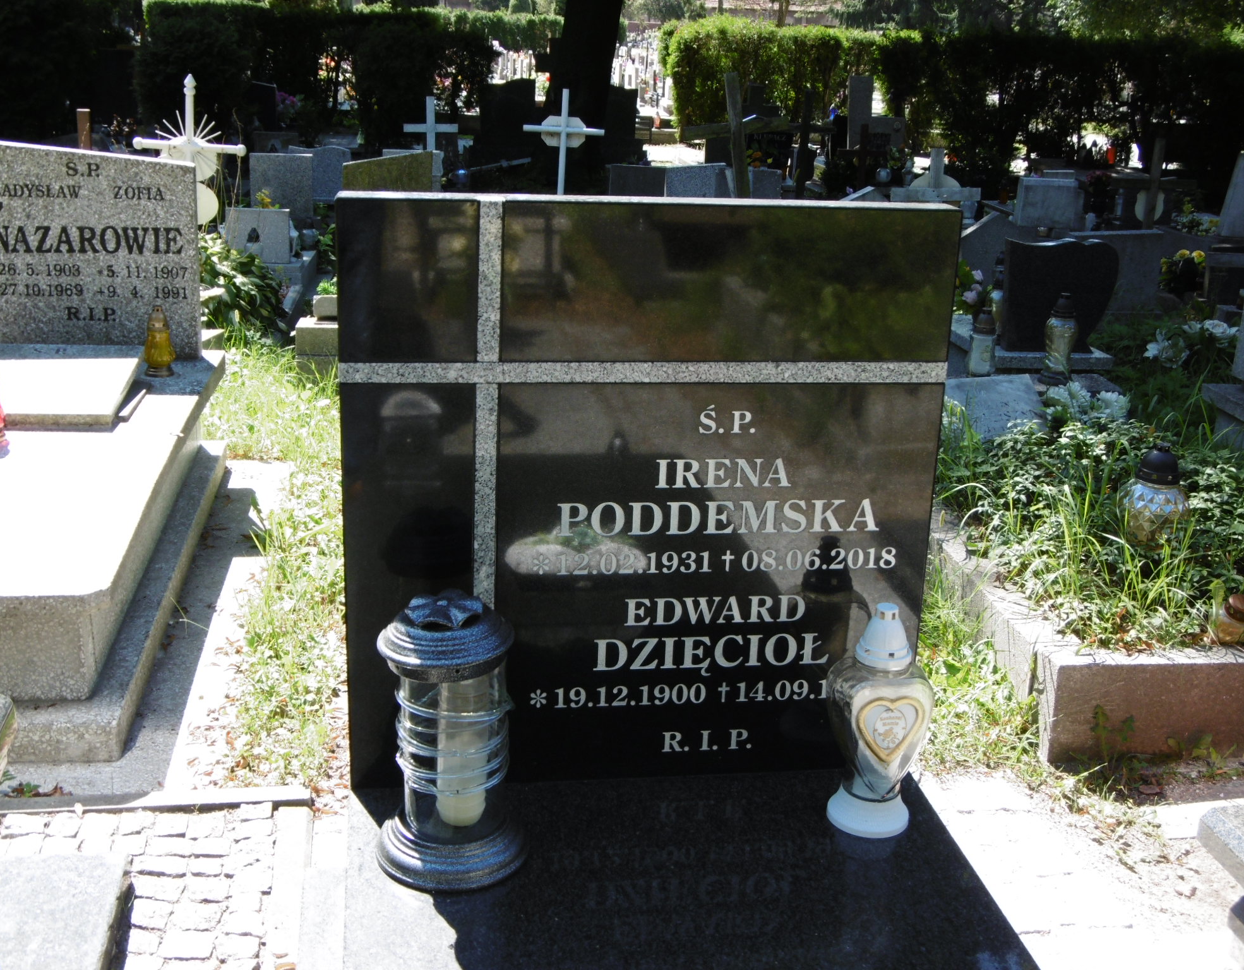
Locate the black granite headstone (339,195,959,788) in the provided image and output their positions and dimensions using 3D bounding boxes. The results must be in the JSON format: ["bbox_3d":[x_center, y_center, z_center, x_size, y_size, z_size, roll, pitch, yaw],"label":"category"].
[{"bbox_3d":[0.027,0.019,2.147,0.785,0.791,0.072,-1,18,-8],"label":"black granite headstone"}]

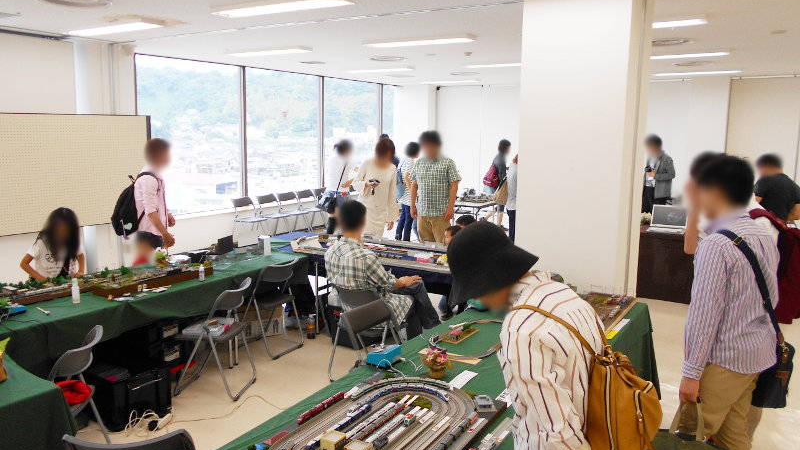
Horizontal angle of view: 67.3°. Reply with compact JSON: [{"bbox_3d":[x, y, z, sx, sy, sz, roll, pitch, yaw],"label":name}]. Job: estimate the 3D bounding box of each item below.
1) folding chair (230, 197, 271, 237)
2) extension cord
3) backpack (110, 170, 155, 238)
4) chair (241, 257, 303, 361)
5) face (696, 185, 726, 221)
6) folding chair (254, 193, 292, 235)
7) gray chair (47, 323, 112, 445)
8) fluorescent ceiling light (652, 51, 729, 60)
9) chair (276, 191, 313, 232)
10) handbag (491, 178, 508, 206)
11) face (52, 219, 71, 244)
[{"bbox_3d":[-2.200,-0.021,8.950,0.470,0.745,0.430,6,11,31],"label":"folding chair"},{"bbox_3d":[-1.439,1.189,3.626,0.070,0.045,0.180,1,9,2],"label":"extension cord"},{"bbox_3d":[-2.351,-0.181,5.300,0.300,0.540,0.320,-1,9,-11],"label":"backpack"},{"bbox_3d":[-1.085,0.637,4.896,0.470,0.745,0.430,6,11,31],"label":"chair"},{"bbox_3d":[1.358,-0.098,2.620,0.140,0.180,0.140,6,11,33],"label":"face"},{"bbox_3d":[-1.933,-0.086,9.380,0.470,0.745,0.430,6,11,31],"label":"folding chair"},{"bbox_3d":[-1.796,0.930,3.003,0.470,0.745,0.430,0,9,-6],"label":"gray chair"},{"bbox_3d":[3.306,-2.078,7.322,1.250,0.060,0.230,6,10,30],"label":"fluorescent ceiling light"},{"bbox_3d":[-1.712,-0.156,9.975,0.470,0.750,0.440,6,10,30],"label":"chair"},{"bbox_3d":[1.292,-0.435,7.800,0.280,0.360,0.160,2,9,9],"label":"handbag"},{"bbox_3d":[-2.591,0.050,4.600,0.145,0.190,0.140,-4,10,-25],"label":"face"}]

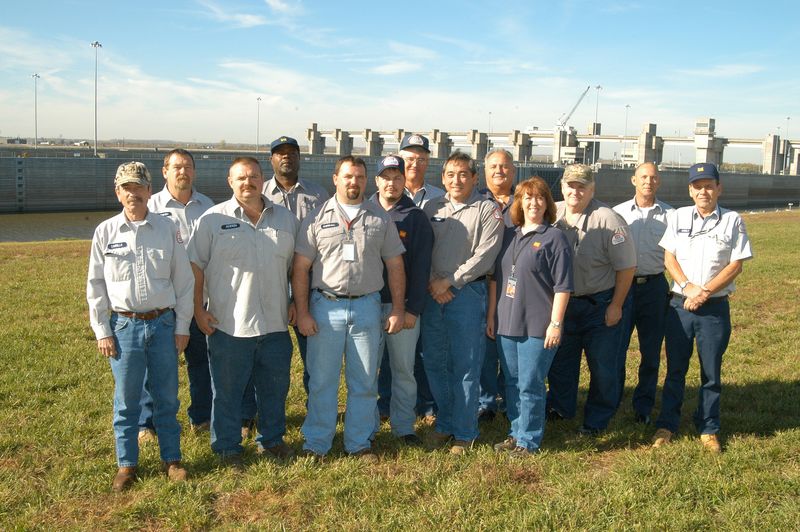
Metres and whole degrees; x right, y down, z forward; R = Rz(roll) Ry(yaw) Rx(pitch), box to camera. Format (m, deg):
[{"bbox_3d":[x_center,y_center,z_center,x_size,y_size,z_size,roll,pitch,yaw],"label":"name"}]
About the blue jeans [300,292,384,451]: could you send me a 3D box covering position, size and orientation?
[{"bbox_3d":[-0.338,0.636,4.695,0.450,0.990,0.340,1,8,-6],"label":"blue jeans"}]

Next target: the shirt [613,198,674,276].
[{"bbox_3d":[1.621,-0.191,5.300,0.460,0.550,0.280,5,9,24],"label":"shirt"}]

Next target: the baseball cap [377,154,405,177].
[{"bbox_3d":[-0.057,-0.607,4.832,0.180,0.130,0.260,1,8,-2],"label":"baseball cap"}]

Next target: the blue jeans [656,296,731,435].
[{"bbox_3d":[1.857,0.629,5.059,0.440,0.909,0.320,5,9,22],"label":"blue jeans"}]

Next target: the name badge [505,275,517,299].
[{"bbox_3d":[0.650,0.121,4.701,0.065,0.125,0.012,7,9,30],"label":"name badge"}]

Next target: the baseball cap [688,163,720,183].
[{"bbox_3d":[1.853,-0.569,4.865,0.190,0.130,0.270,7,9,32],"label":"baseball cap"}]

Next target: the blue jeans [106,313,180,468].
[{"bbox_3d":[-1.366,0.661,4.275,0.370,0.890,0.290,-1,8,-18],"label":"blue jeans"}]

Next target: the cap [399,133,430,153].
[{"bbox_3d":[0.091,-0.776,5.020,0.190,0.130,0.270,2,8,0],"label":"cap"}]

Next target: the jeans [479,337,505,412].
[{"bbox_3d":[0.709,0.520,5.472,0.380,0.980,0.300,3,8,9],"label":"jeans"}]

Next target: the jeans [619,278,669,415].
[{"bbox_3d":[1.595,0.541,5.380,0.390,0.950,0.290,5,9,22],"label":"jeans"}]

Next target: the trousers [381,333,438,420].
[{"bbox_3d":[0.057,0.504,5.366,0.390,1.020,0.300,2,8,3],"label":"trousers"}]

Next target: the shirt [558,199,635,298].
[{"bbox_3d":[1.267,-0.123,5.233,0.540,0.650,0.340,8,10,38],"label":"shirt"}]

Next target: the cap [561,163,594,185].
[{"bbox_3d":[1.119,-0.581,5.020,0.185,0.140,0.265,5,8,20],"label":"cap"}]

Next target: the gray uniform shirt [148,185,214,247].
[{"bbox_3d":[-1.309,-0.142,4.800,0.500,0.680,0.290,-1,8,-18],"label":"gray uniform shirt"}]

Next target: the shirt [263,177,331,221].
[{"bbox_3d":[-0.690,-0.249,4.900,0.550,0.610,0.300,1,8,-8],"label":"shirt"}]

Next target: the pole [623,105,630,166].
[{"bbox_3d":[106.719,-61.011,375.000,2.600,28.854,2.600,2,8,0],"label":"pole"}]

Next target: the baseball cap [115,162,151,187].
[{"bbox_3d":[-1.385,-0.475,4.154,0.195,0.135,0.270,-1,8,-20],"label":"baseball cap"}]

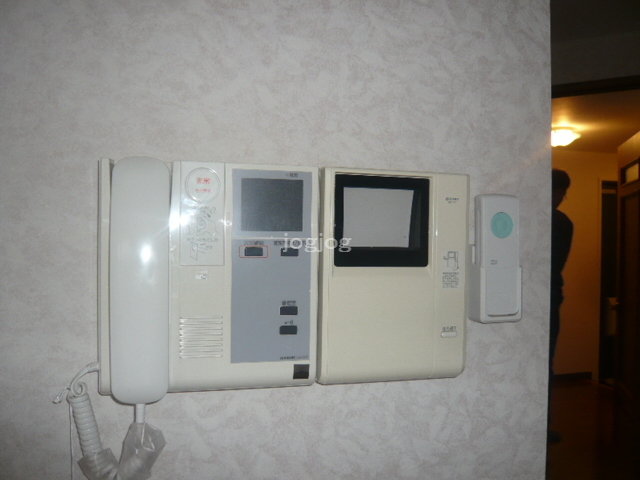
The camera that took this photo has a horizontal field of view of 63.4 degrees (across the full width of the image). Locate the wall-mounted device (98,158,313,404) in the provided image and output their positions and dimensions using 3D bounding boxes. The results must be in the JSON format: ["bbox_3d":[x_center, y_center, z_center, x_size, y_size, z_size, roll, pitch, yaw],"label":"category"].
[{"bbox_3d":[-0.100,0.035,0.486,0.213,0.215,0.063,1,0,-13],"label":"wall-mounted device"}]

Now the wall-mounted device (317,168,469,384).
[{"bbox_3d":[0.082,0.037,0.545,0.165,0.215,0.029,1,0,-13],"label":"wall-mounted device"}]

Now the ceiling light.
[{"bbox_3d":[1.870,-0.784,4.000,0.300,0.130,0.300,1,-1,-12],"label":"ceiling light"}]

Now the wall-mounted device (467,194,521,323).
[{"bbox_3d":[0.188,0.020,0.555,0.048,0.134,0.026,1,-1,-12],"label":"wall-mounted device"}]

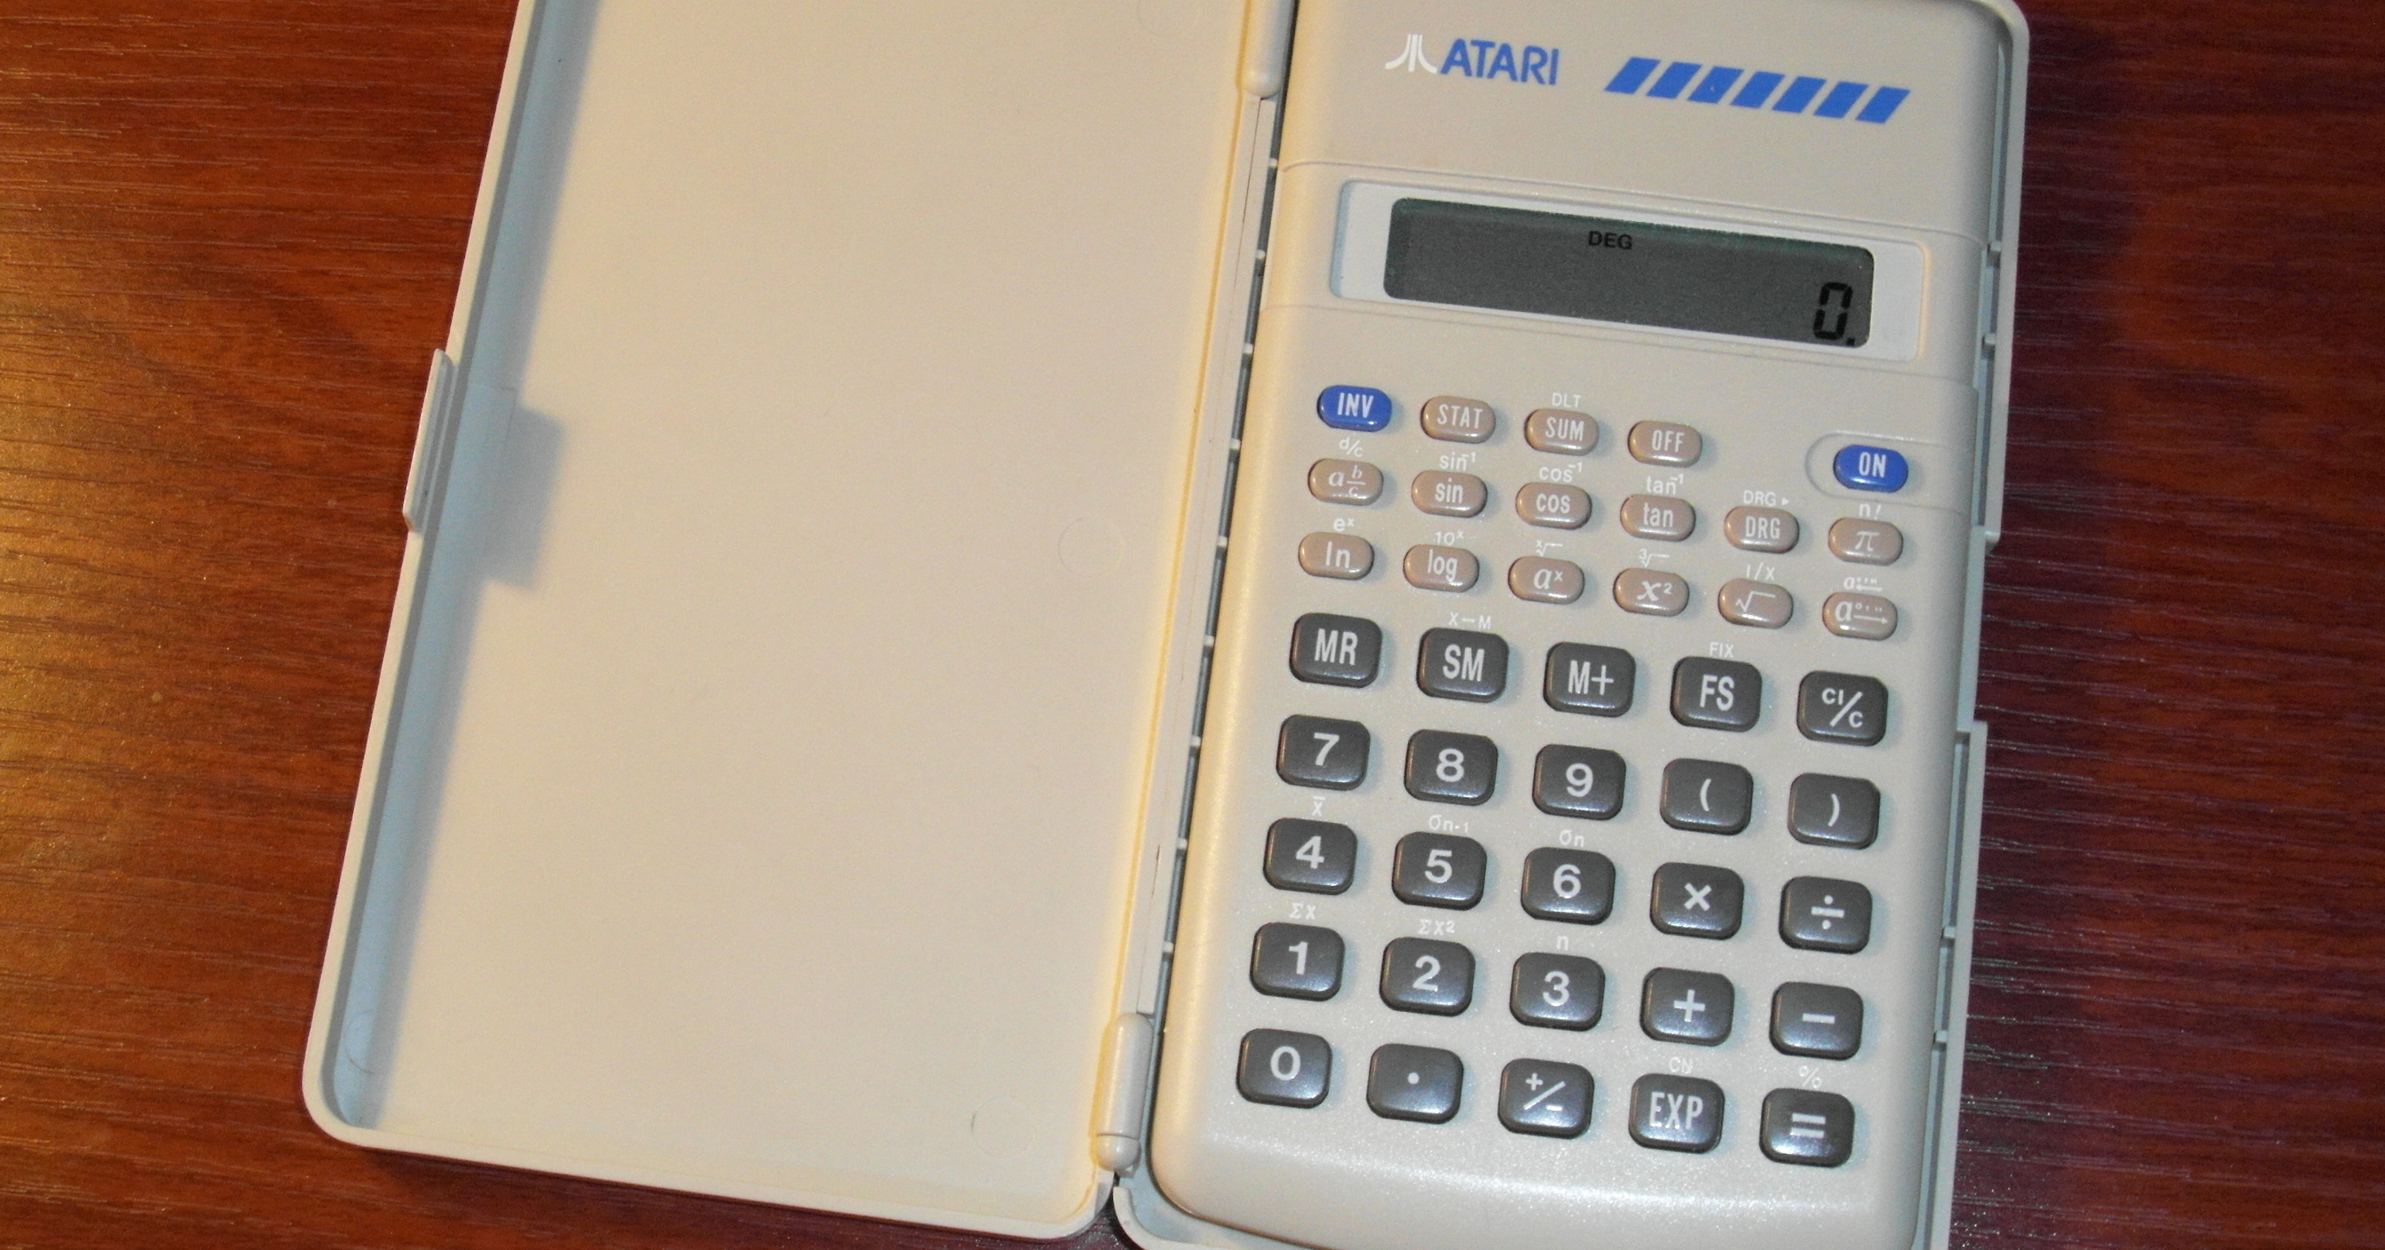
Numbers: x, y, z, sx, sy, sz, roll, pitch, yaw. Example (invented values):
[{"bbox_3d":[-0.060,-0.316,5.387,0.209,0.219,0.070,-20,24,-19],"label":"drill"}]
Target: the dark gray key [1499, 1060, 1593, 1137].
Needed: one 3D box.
[{"bbox_3d":[0.033,0.044,0.394,0.009,0.002,0.007,7,71,3],"label":"dark gray key"}]

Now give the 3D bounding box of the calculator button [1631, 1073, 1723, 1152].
[{"bbox_3d":[0.044,0.044,0.389,0.009,0.002,0.007,6,72,3],"label":"calculator button"}]

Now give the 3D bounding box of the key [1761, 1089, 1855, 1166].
[{"bbox_3d":[0.057,0.047,0.396,0.009,0.002,0.007,7,71,3],"label":"key"}]

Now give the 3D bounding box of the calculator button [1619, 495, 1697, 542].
[{"bbox_3d":[0.045,-0.011,0.412,0.007,0.002,0.004,7,71,3],"label":"calculator button"}]

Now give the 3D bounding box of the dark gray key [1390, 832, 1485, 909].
[{"bbox_3d":[0.023,0.023,0.401,0.009,0.002,0.007,7,71,3],"label":"dark gray key"}]

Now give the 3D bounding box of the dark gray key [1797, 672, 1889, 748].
[{"bbox_3d":[0.062,0.008,0.406,0.009,0.002,0.007,7,71,3],"label":"dark gray key"}]

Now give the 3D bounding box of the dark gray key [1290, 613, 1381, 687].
[{"bbox_3d":[0.014,0.002,0.412,0.009,0.002,0.007,7,71,3],"label":"dark gray key"}]

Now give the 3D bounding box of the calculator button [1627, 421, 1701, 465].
[{"bbox_3d":[0.046,-0.018,0.415,0.007,0.002,0.004,7,71,3],"label":"calculator button"}]

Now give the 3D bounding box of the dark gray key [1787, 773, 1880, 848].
[{"bbox_3d":[0.063,0.018,0.418,0.009,0.003,0.007,7,74,3],"label":"dark gray key"}]

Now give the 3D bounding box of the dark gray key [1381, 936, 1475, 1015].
[{"bbox_3d":[0.022,0.033,0.398,0.009,0.002,0.007,7,71,3],"label":"dark gray key"}]

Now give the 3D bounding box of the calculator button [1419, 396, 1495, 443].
[{"bbox_3d":[0.026,-0.020,0.419,0.007,0.002,0.004,7,71,3],"label":"calculator button"}]

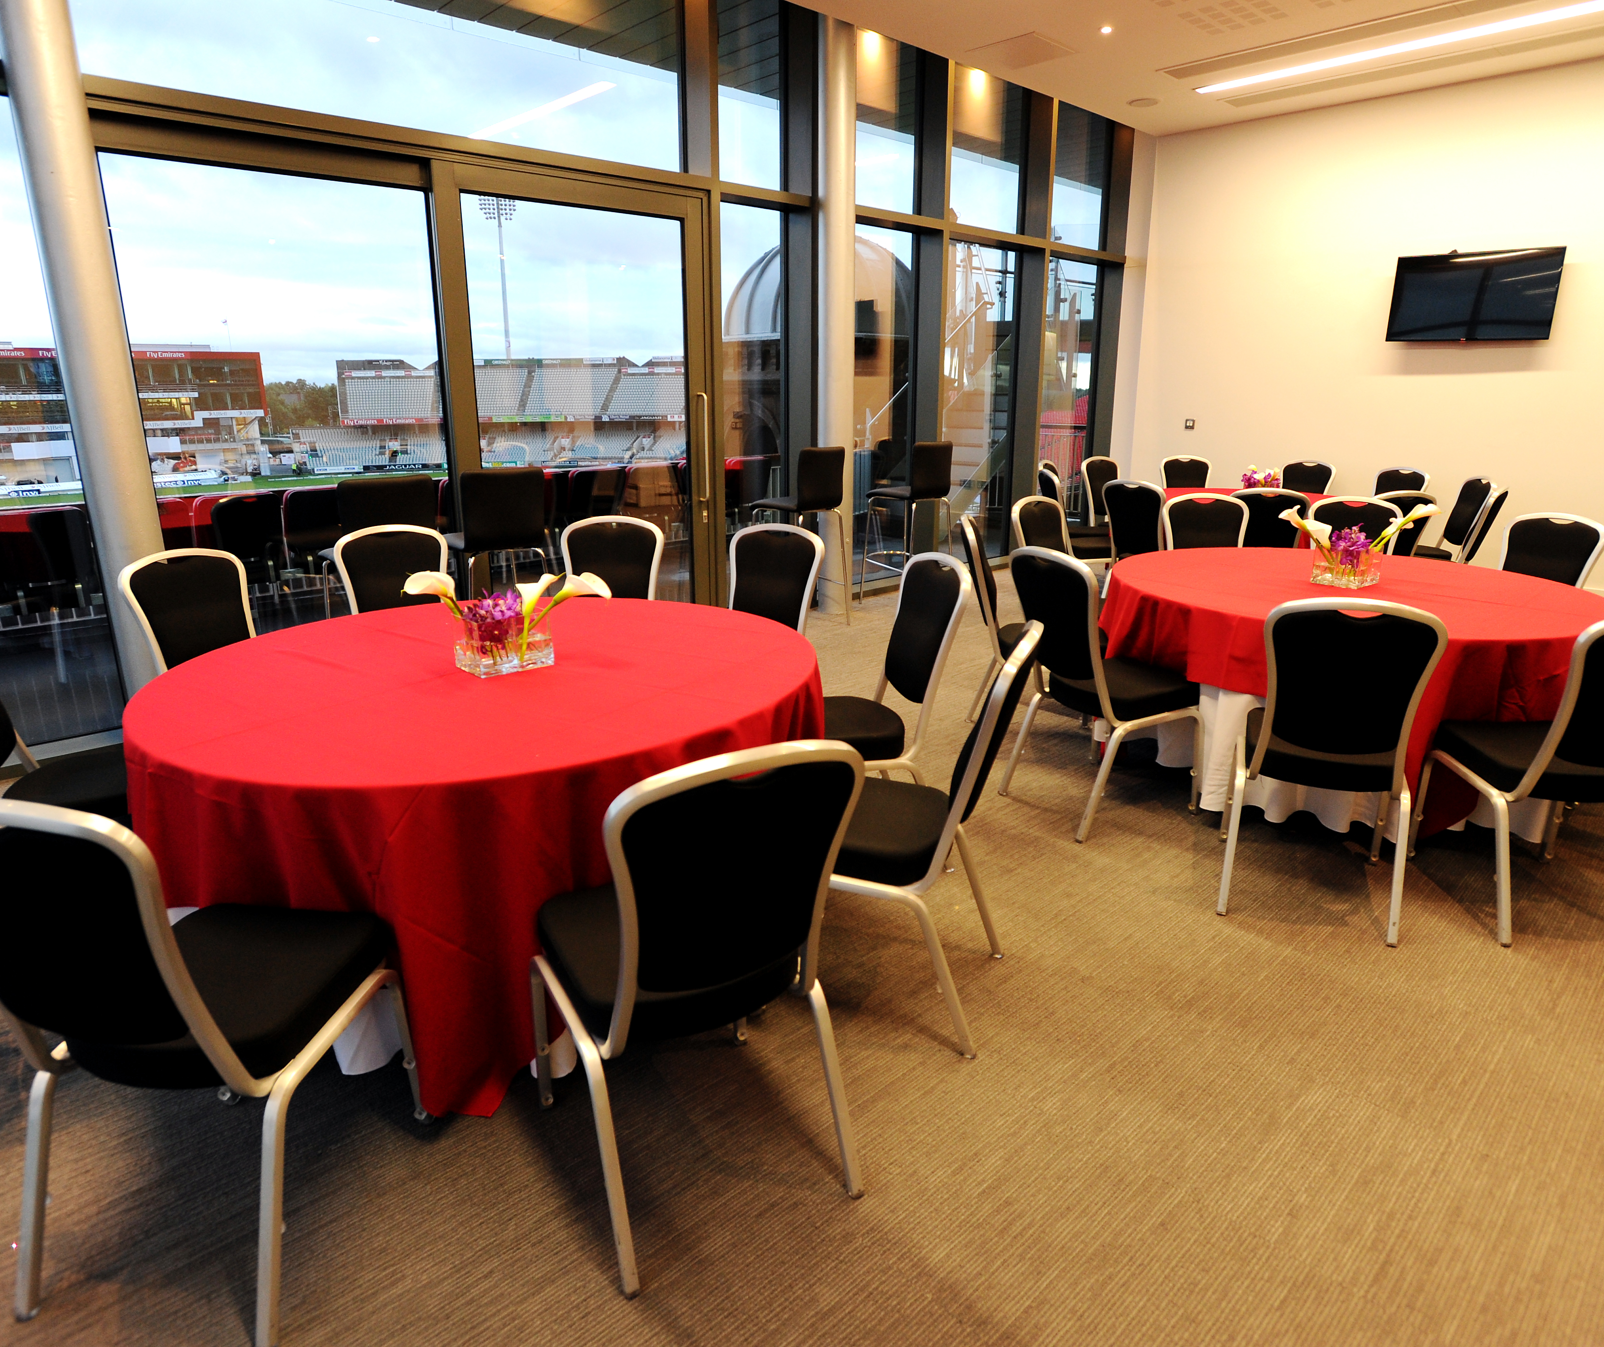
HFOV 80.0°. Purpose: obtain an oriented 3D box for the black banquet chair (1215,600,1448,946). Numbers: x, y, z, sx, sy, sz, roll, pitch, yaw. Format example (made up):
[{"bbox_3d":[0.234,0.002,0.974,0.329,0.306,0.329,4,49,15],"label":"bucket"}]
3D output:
[{"bbox_3d":[1.484,0.193,2.700,0.455,0.945,0.575,7,18,23],"label":"black banquet chair"}]

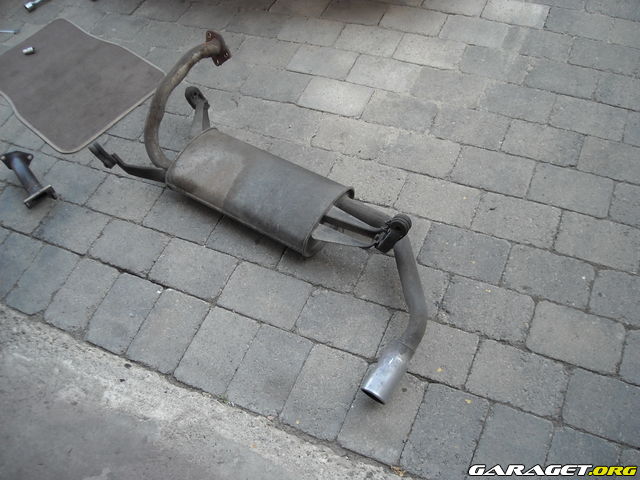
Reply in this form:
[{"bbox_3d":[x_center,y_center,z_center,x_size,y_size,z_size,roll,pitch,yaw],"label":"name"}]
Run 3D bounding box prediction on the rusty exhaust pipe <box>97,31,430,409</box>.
[{"bbox_3d":[-0.112,-0.154,1.698,1.075,0.200,0.695,27,62,23],"label":"rusty exhaust pipe"}]

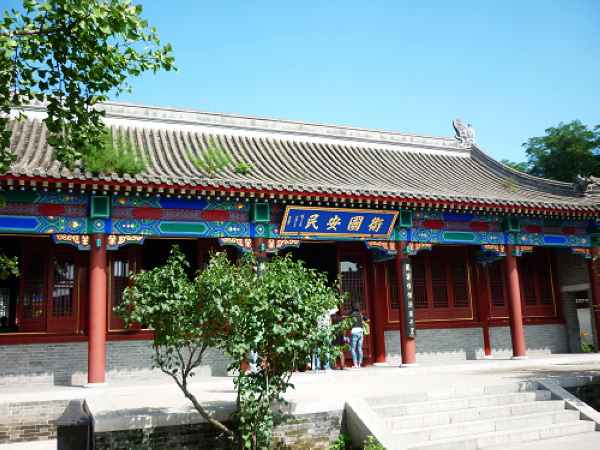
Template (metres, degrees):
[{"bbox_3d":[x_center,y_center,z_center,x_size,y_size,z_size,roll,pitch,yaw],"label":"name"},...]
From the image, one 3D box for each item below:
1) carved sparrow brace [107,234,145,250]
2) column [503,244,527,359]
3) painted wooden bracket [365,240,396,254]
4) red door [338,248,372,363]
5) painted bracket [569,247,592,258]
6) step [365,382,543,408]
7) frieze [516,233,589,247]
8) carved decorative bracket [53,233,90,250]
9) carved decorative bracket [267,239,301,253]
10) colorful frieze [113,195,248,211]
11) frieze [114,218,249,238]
[{"bbox_3d":[-3.663,0.394,12.087,0.810,0.320,0.100,2,-11,-21],"label":"carved sparrow brace"},{"bbox_3d":[5.597,1.975,14.914,0.307,2.899,0.307,2,-11,-22],"label":"column"},{"bbox_3d":[1.985,0.576,14.172,0.869,0.325,0.100,2,-11,-22],"label":"painted wooden bracket"},{"bbox_3d":[1.465,2.135,15.259,0.840,2.918,0.090,2,-11,-21],"label":"red door"},{"bbox_3d":[8.067,0.792,16.360,0.720,0.310,0.100,2,-11,-21],"label":"painted bracket"},{"bbox_3d":[2.492,2.739,9.341,3.357,0.130,0.290,2,-11,-22],"label":"step"},{"bbox_3d":[6.928,0.451,15.780,2.755,0.321,0.230,2,-11,-22],"label":"frieze"},{"bbox_3d":[-4.536,0.344,11.386,0.710,0.310,0.100,2,-11,-21],"label":"carved decorative bracket"},{"bbox_3d":[-0.363,0.472,12.714,0.775,0.313,0.103,2,-11,-22],"label":"carved decorative bracket"},{"bbox_3d":[-2.582,-0.435,12.681,3.000,0.245,0.170,2,-11,-21],"label":"colorful frieze"},{"bbox_3d":[-2.564,0.094,12.587,2.980,0.340,0.170,2,-11,-21],"label":"frieze"}]

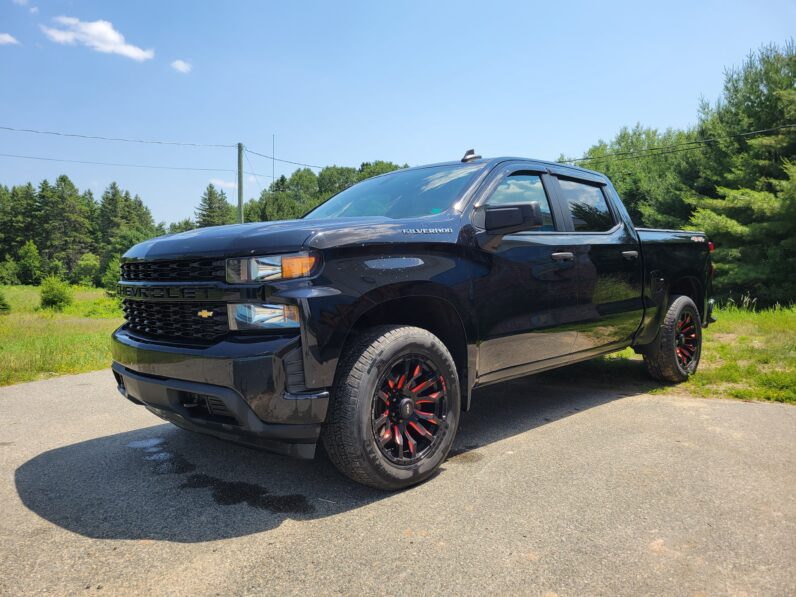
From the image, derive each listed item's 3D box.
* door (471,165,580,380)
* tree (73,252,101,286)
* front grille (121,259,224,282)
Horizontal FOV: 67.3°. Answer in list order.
[{"bbox_3d":[0.764,-0.247,3.855,1.160,1.355,0.280,-4,4,-44],"label":"door"},{"bbox_3d":[-25.008,-2.328,48.000,2.300,2.800,2.300,-2,2,-22],"label":"tree"},{"bbox_3d":[-1.237,-0.140,3.088,0.120,0.120,1.260,-4,4,-44],"label":"front grille"}]

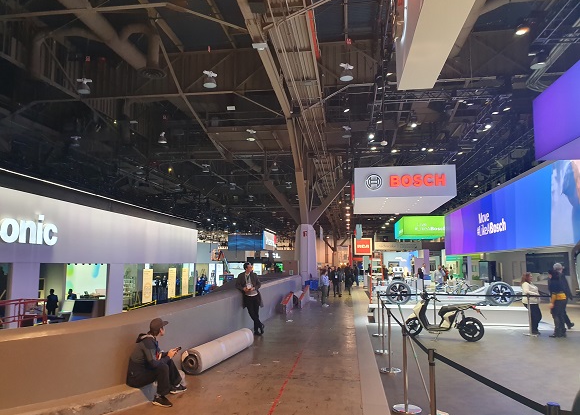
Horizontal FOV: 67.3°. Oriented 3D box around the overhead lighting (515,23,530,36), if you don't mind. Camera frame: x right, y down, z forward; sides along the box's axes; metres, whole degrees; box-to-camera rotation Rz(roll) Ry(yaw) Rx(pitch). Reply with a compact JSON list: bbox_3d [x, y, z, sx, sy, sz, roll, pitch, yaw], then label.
[{"bbox_3d":[7.045,-5.379,13.200,0.420,0.400,0.420,-1,-7,8],"label":"overhead lighting"}]

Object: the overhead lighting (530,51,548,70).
[{"bbox_3d":[10.219,-6.065,17.913,0.600,0.620,0.580,-1,-7,8],"label":"overhead lighting"}]

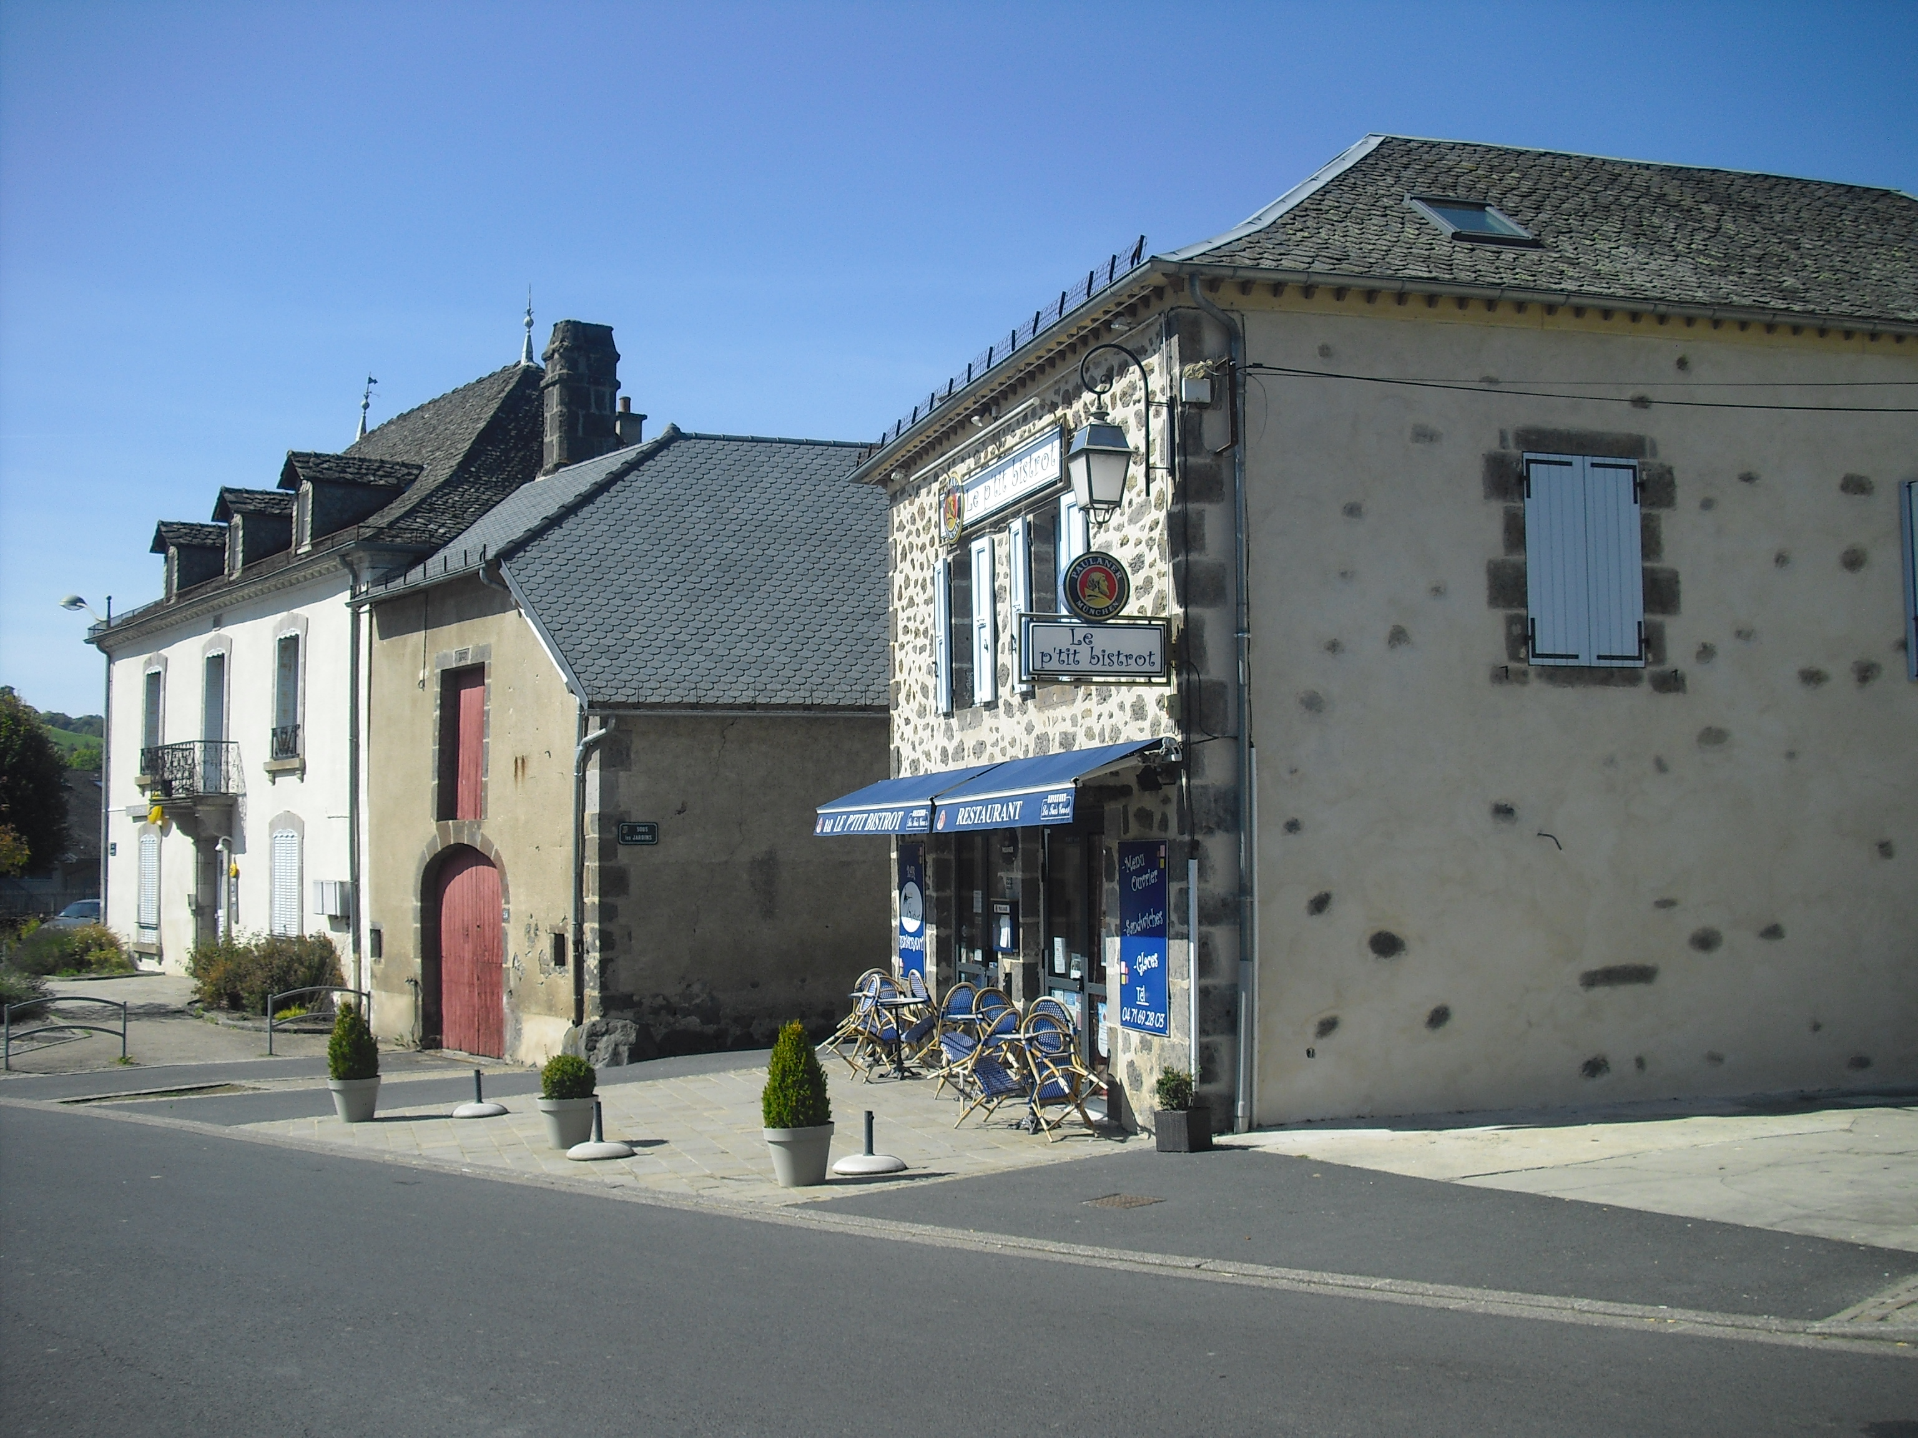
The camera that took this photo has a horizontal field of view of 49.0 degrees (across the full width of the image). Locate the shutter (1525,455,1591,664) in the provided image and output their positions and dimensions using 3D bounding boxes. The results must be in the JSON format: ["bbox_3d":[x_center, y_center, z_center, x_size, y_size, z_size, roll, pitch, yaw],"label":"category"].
[{"bbox_3d":[4.861,-1.296,17.097,0.560,1.730,0.060,1,-4,-17],"label":"shutter"}]

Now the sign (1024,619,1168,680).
[{"bbox_3d":[1.036,-0.516,15.896,1.200,0.510,0.130,1,-4,-17],"label":"sign"}]

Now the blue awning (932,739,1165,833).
[{"bbox_3d":[0.698,0.584,17.837,0.830,0.700,3.850,1,-4,-17],"label":"blue awning"}]

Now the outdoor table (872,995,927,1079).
[{"bbox_3d":[-0.575,3.089,20.380,0.560,0.730,0.560,0,-4,0],"label":"outdoor table"}]

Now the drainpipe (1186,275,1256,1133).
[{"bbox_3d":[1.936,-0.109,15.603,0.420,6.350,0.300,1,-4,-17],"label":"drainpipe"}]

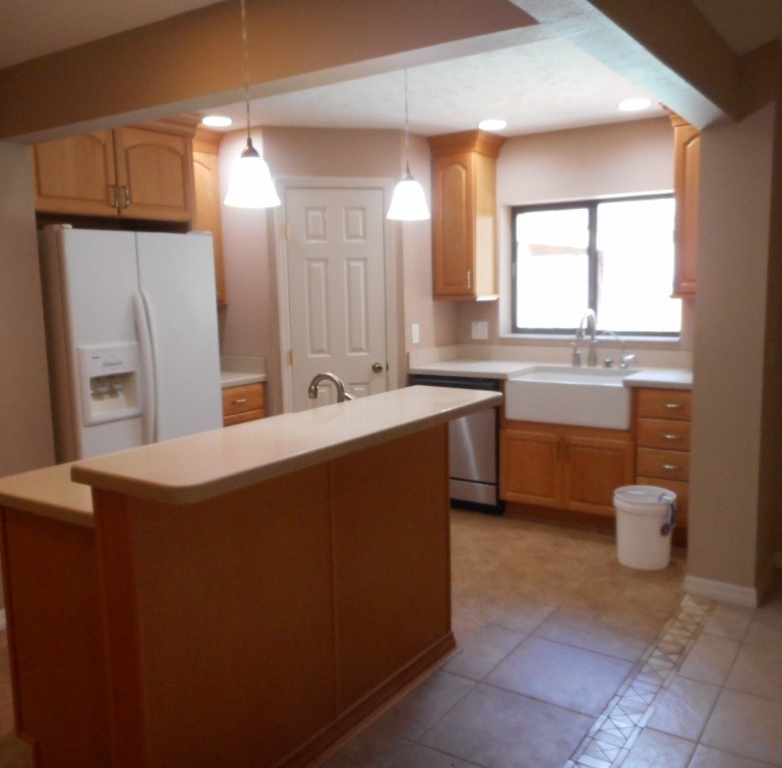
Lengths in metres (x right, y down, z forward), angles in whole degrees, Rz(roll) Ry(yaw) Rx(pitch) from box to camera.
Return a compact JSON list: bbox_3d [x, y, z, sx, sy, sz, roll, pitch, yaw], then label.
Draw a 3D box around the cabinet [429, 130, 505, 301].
[{"bbox_3d":[0.500,-1.088,4.905,0.360,1.060,0.360,3,9,33],"label":"cabinet"}]

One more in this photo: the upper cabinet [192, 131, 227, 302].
[{"bbox_3d":[-1.328,-1.019,4.630,0.350,1.060,0.455,4,9,35],"label":"upper cabinet"}]

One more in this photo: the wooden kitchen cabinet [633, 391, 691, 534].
[{"bbox_3d":[1.655,0.431,4.179,0.390,0.880,0.600,4,9,35],"label":"wooden kitchen cabinet"}]

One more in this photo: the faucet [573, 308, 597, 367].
[{"bbox_3d":[1.203,-0.275,4.542,0.075,0.365,0.240,4,9,35],"label":"faucet"}]

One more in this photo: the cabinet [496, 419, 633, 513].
[{"bbox_3d":[1.165,0.474,4.543,0.786,0.580,0.620,3,9,33],"label":"cabinet"}]

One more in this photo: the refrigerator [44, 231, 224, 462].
[{"bbox_3d":[-1.464,0.114,3.868,0.790,1.740,0.875,3,9,33],"label":"refrigerator"}]

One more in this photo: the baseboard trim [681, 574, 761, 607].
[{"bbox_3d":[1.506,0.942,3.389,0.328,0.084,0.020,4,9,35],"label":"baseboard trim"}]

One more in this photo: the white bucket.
[{"bbox_3d":[1.320,0.744,3.845,0.305,0.365,0.305,-1,7,0],"label":"white bucket"}]

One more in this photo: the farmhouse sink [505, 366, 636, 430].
[{"bbox_3d":[1.122,0.085,4.424,0.725,0.245,0.520,3,9,33],"label":"farmhouse sink"}]

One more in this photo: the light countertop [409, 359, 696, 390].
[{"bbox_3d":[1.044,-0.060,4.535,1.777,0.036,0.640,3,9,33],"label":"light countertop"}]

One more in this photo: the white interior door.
[{"bbox_3d":[-0.317,-0.161,4.616,0.610,2.030,0.045,-3,8,-12],"label":"white interior door"}]

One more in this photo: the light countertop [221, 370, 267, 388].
[{"bbox_3d":[-1.167,-0.005,4.516,0.635,0.036,0.500,3,9,33],"label":"light countertop"}]

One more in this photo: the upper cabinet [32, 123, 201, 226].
[{"bbox_3d":[-1.637,-1.135,3.942,0.610,0.535,0.995,4,9,35],"label":"upper cabinet"}]

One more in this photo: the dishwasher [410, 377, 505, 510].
[{"bbox_3d":[0.568,0.354,4.933,0.630,0.857,0.600,4,9,35],"label":"dishwasher"}]

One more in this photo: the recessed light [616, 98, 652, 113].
[{"bbox_3d":[1.337,-1.519,4.061,0.190,0.030,0.190,3,9,33],"label":"recessed light"}]

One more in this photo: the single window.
[{"bbox_3d":[1.340,-0.756,4.848,1.196,0.882,0.100,4,9,35],"label":"single window"}]

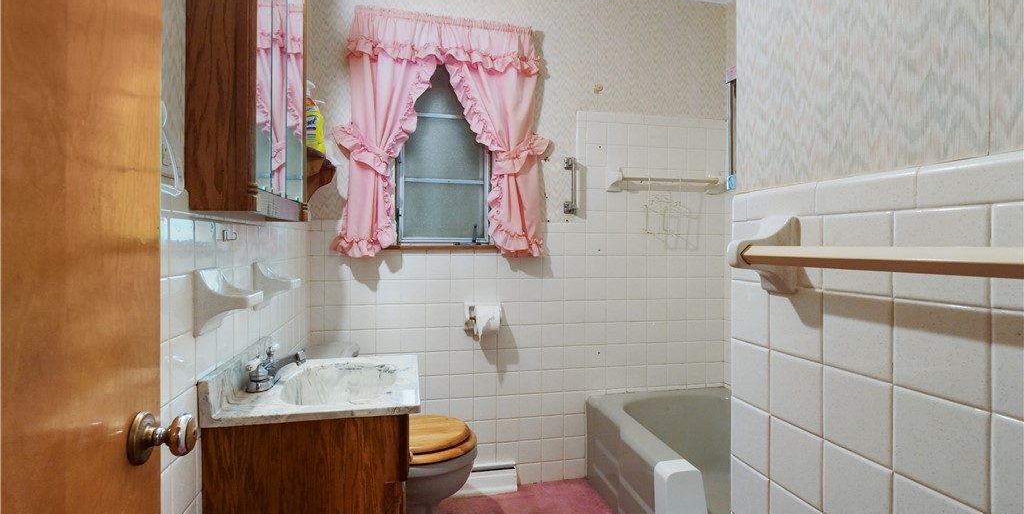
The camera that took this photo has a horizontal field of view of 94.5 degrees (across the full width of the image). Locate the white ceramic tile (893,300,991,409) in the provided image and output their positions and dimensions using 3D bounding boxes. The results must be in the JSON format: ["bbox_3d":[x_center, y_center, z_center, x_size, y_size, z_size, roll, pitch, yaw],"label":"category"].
[{"bbox_3d":[0.495,0.107,0.546,0.010,0.107,0.104,0,1,-12],"label":"white ceramic tile"}]

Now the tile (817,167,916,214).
[{"bbox_3d":[0.478,-0.085,0.643,0.011,0.050,0.148,0,1,-12],"label":"tile"}]

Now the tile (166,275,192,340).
[{"bbox_3d":[-0.625,0.091,0.892,0.010,0.109,0.104,0,0,-12],"label":"tile"}]

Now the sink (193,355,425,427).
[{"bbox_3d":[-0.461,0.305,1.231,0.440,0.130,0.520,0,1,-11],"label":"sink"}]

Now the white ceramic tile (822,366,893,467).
[{"bbox_3d":[0.474,0.214,0.647,0.010,0.107,0.104,0,1,-12],"label":"white ceramic tile"}]

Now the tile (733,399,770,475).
[{"bbox_3d":[0.433,0.323,0.855,0.010,0.109,0.102,0,0,-12],"label":"tile"}]

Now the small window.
[{"bbox_3d":[-0.313,-0.487,2.189,0.425,0.860,0.060,0,0,-12],"label":"small window"}]

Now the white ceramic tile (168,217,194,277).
[{"bbox_3d":[-0.611,-0.018,0.869,0.010,0.107,0.104,0,1,-14],"label":"white ceramic tile"}]

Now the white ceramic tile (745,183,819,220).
[{"bbox_3d":[0.447,-0.090,0.788,0.010,0.051,0.150,0,0,-12],"label":"white ceramic tile"}]

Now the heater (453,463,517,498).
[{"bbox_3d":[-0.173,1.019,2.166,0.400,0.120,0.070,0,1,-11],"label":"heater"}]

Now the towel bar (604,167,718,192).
[{"bbox_3d":[0.765,-0.380,2.326,0.605,0.100,0.078,0,1,-11],"label":"towel bar"}]

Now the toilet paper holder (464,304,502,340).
[{"bbox_3d":[-0.129,0.299,2.166,0.158,0.155,0.100,0,0,-12],"label":"toilet paper holder"}]

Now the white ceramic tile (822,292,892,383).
[{"bbox_3d":[0.476,0.106,0.651,0.010,0.109,0.104,0,0,-12],"label":"white ceramic tile"}]

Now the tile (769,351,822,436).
[{"bbox_3d":[0.455,0.216,0.757,0.010,0.108,0.107,0,1,-12],"label":"tile"}]

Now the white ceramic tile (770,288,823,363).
[{"bbox_3d":[0.452,0.104,0.749,0.010,0.107,0.104,0,1,-12],"label":"white ceramic tile"}]

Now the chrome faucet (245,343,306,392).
[{"bbox_3d":[-0.605,0.282,1.239,0.130,0.094,0.152,0,0,-12],"label":"chrome faucet"}]

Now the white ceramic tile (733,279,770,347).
[{"bbox_3d":[0.433,0.101,0.853,0.010,0.109,0.102,0,0,-12],"label":"white ceramic tile"}]

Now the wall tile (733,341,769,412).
[{"bbox_3d":[0.434,0.213,0.858,0.010,0.108,0.098,0,1,-12],"label":"wall tile"}]

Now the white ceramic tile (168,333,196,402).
[{"bbox_3d":[-0.616,0.200,0.885,0.010,0.108,0.108,0,1,-13],"label":"white ceramic tile"}]

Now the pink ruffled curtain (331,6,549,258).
[{"bbox_3d":[-0.299,-0.526,2.096,0.945,1.057,0.120,0,1,-11],"label":"pink ruffled curtain"}]

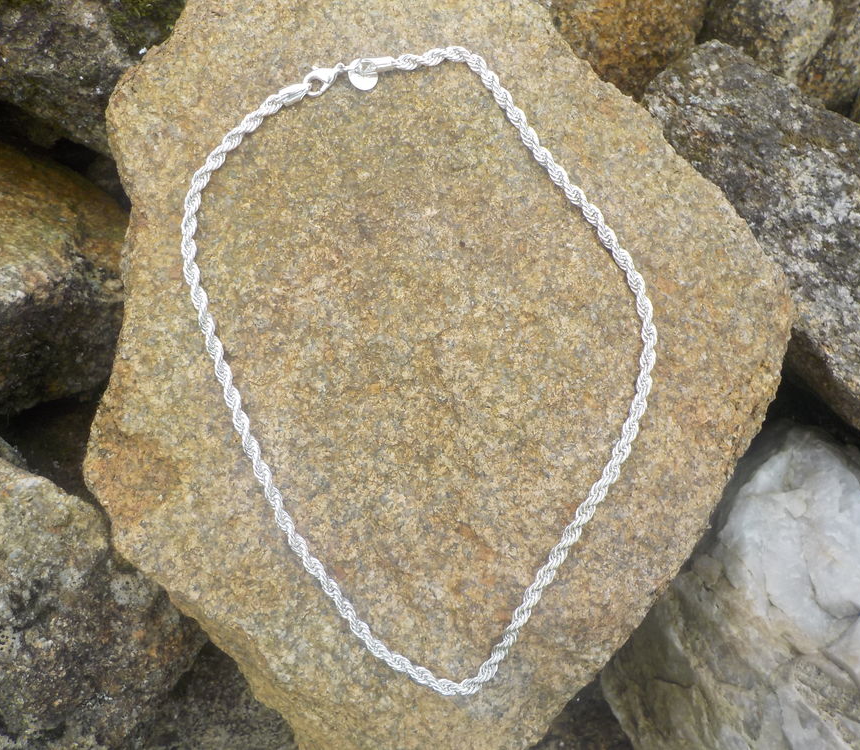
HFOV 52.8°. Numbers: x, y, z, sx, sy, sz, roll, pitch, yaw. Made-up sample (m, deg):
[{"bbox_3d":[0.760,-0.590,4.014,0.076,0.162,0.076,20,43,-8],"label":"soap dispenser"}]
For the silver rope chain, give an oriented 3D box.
[{"bbox_3d":[0.000,-0.004,0.258,0.138,0.006,0.194,-8,84,-1],"label":"silver rope chain"}]

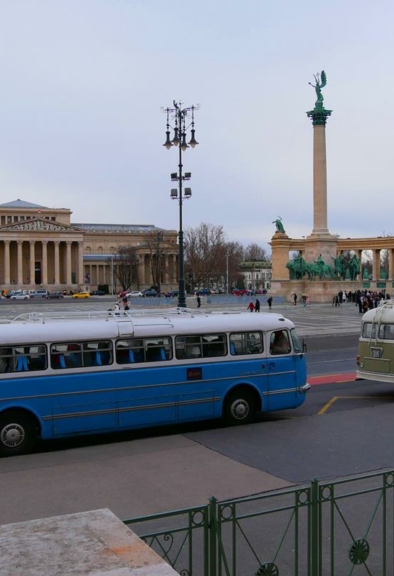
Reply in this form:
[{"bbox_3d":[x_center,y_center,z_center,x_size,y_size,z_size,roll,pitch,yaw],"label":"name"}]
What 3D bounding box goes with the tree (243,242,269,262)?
[{"bbox_3d":[24.903,-8.943,260.000,11.000,20.199,11.000,0,1,0],"label":"tree"}]

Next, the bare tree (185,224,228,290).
[{"bbox_3d":[2.805,-9.896,205.000,14.500,23.437,13.500,0,1,0],"label":"bare tree"}]

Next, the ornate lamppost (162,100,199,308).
[{"bbox_3d":[-1.005,-4.220,39.000,2.500,15.102,2.500,0,1,19],"label":"ornate lamppost"}]

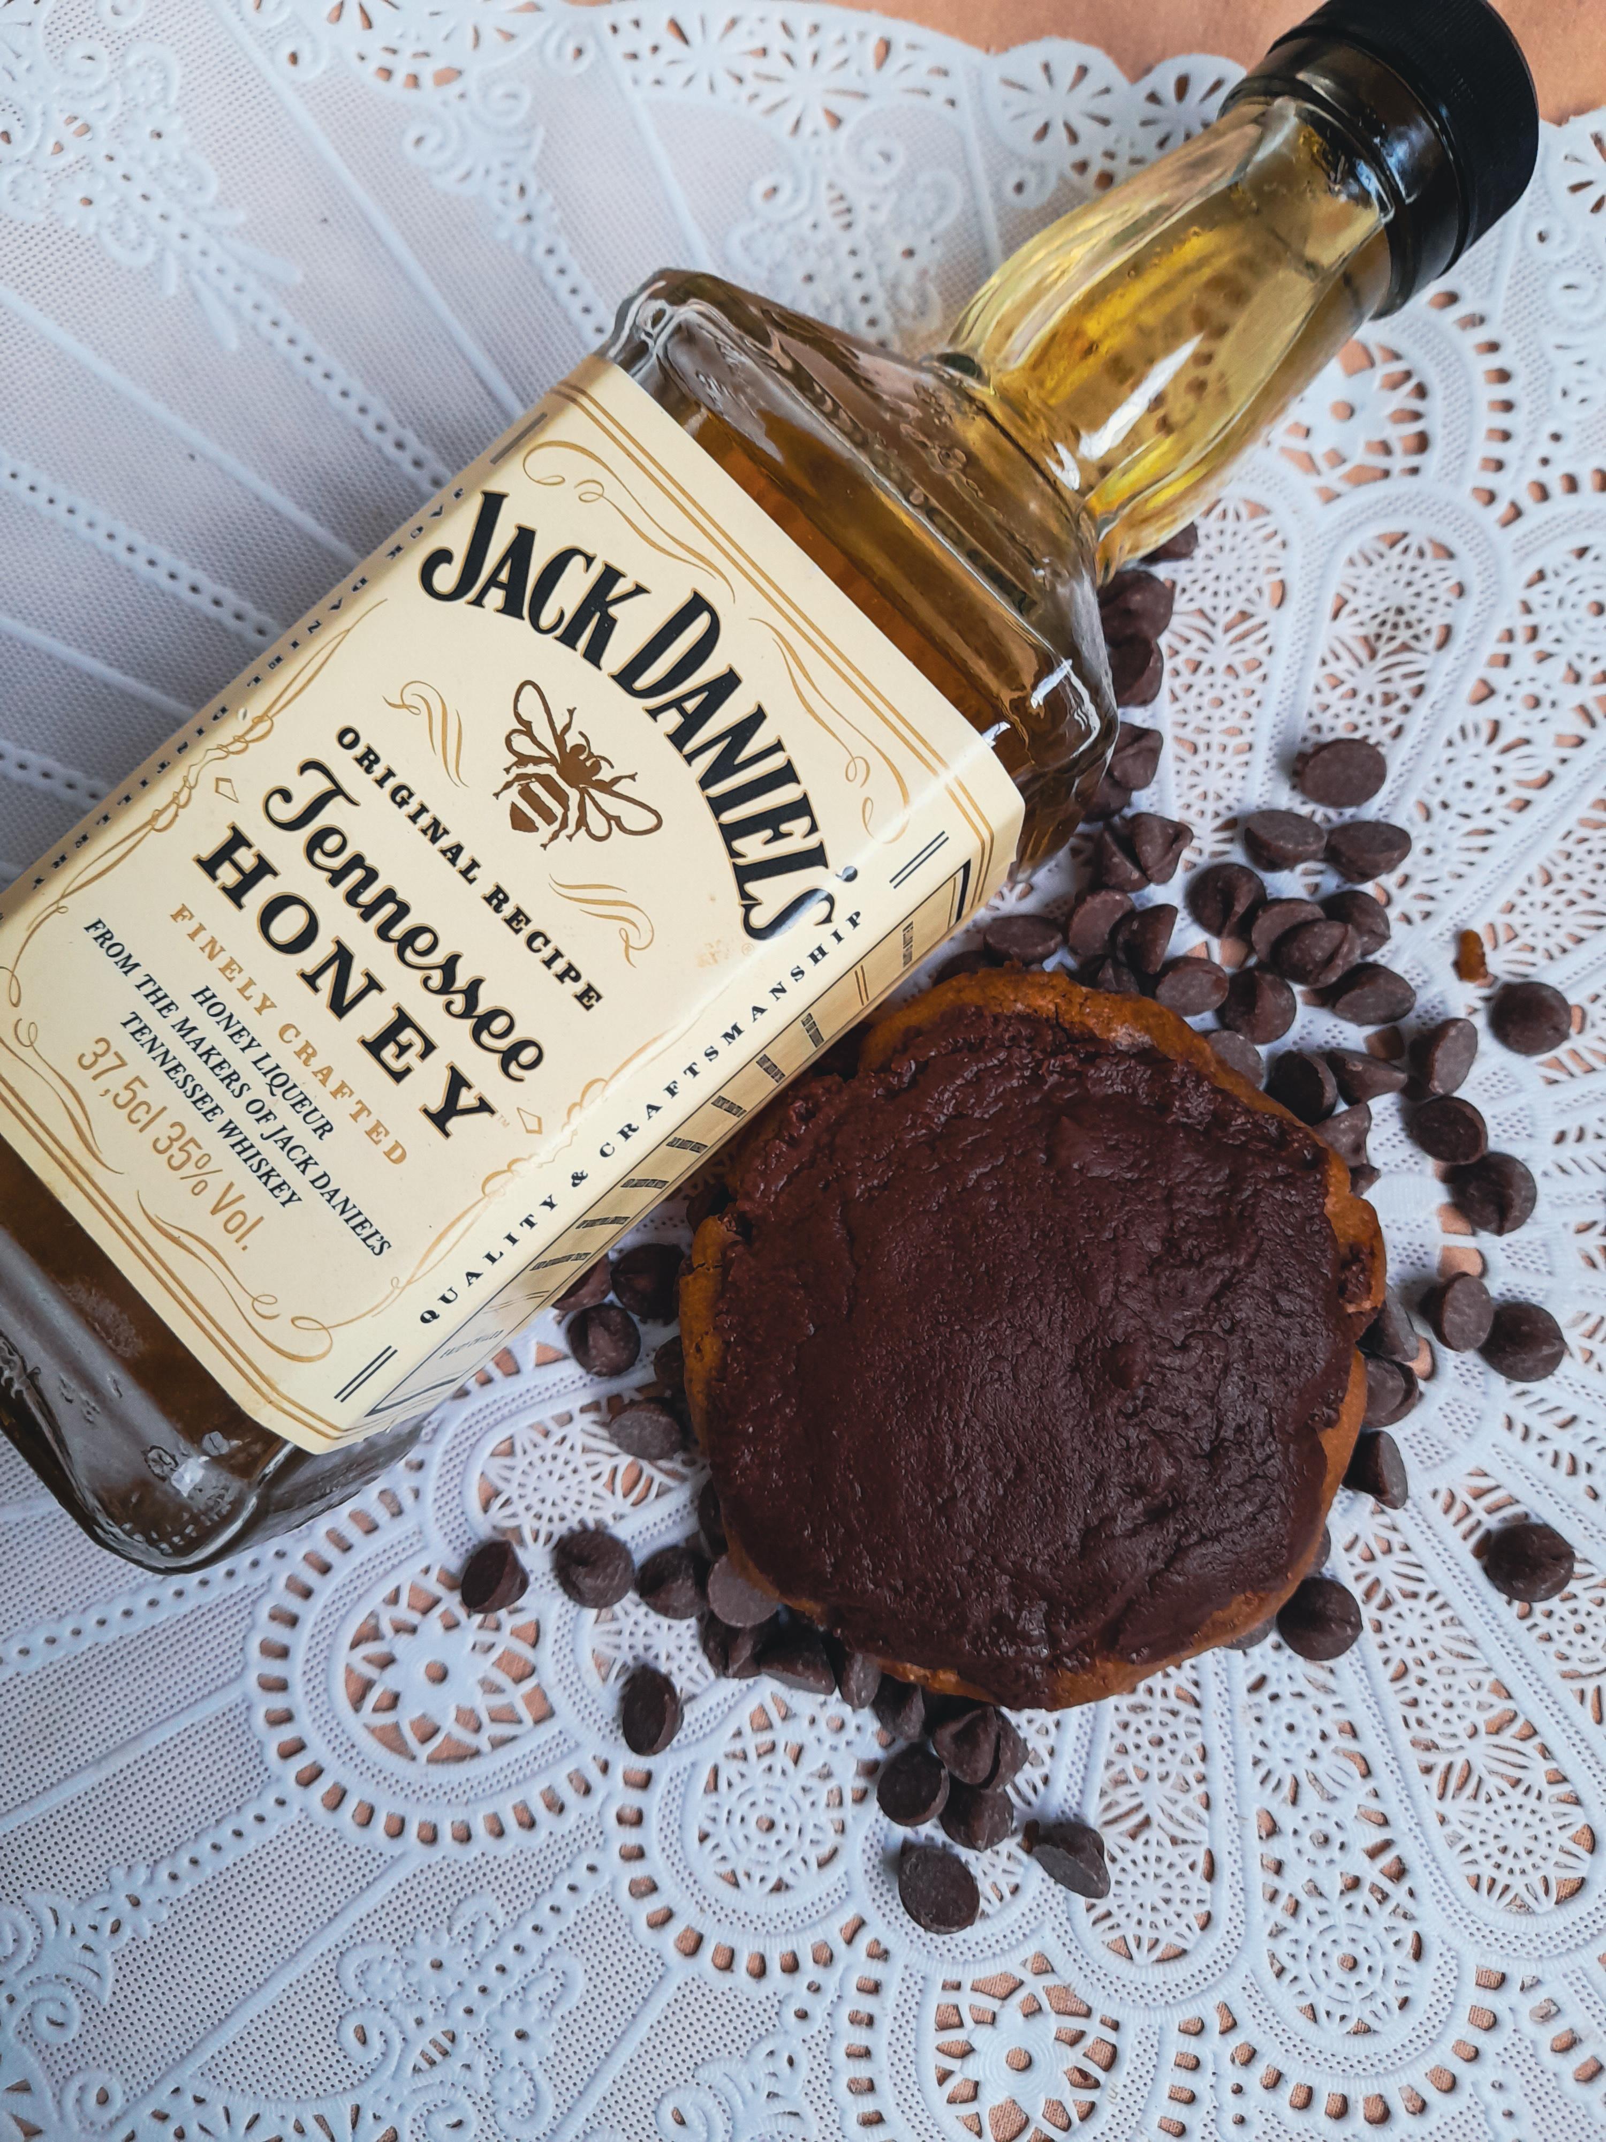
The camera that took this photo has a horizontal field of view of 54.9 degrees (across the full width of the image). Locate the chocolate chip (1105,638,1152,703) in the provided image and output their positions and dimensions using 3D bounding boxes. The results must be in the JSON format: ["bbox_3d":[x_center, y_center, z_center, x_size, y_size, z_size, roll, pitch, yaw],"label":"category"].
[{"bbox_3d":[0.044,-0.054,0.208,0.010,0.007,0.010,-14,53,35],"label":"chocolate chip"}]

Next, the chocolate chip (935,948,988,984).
[{"bbox_3d":[0.022,-0.012,0.201,0.010,0.007,0.010,0,86,3],"label":"chocolate chip"}]

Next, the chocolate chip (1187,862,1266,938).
[{"bbox_3d":[0.056,-0.023,0.206,0.010,0.007,0.010,0,94,-6],"label":"chocolate chip"}]

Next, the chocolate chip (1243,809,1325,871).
[{"bbox_3d":[0.062,-0.029,0.203,0.011,0.011,0.006,17,129,4],"label":"chocolate chip"}]

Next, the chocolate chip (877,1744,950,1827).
[{"bbox_3d":[0.015,0.090,0.193,0.010,0.007,0.010,-20,50,25],"label":"chocolate chip"}]

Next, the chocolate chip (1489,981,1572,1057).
[{"bbox_3d":[0.095,-0.007,0.200,0.010,0.007,0.010,0,87,-4],"label":"chocolate chip"}]

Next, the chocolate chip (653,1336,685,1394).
[{"bbox_3d":[-0.015,0.038,0.199,0.010,0.007,0.010,0,86,3],"label":"chocolate chip"}]

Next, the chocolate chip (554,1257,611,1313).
[{"bbox_3d":[-0.030,0.028,0.206,0.010,0.007,0.010,-21,40,19],"label":"chocolate chip"}]

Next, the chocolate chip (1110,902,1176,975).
[{"bbox_3d":[0.045,-0.018,0.205,0.007,0.010,0.010,18,64,-1],"label":"chocolate chip"}]

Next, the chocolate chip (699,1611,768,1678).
[{"bbox_3d":[-0.009,0.075,0.198,0.010,0.007,0.010,0,92,4],"label":"chocolate chip"}]

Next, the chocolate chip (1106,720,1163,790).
[{"bbox_3d":[0.044,-0.042,0.206,0.007,0.010,0.010,-48,45,34],"label":"chocolate chip"}]

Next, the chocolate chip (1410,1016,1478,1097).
[{"bbox_3d":[0.081,-0.002,0.200,0.006,0.010,0.010,17,85,47],"label":"chocolate chip"}]

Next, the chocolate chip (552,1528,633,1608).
[{"bbox_3d":[-0.028,0.065,0.200,0.010,0.007,0.010,0,86,2],"label":"chocolate chip"}]

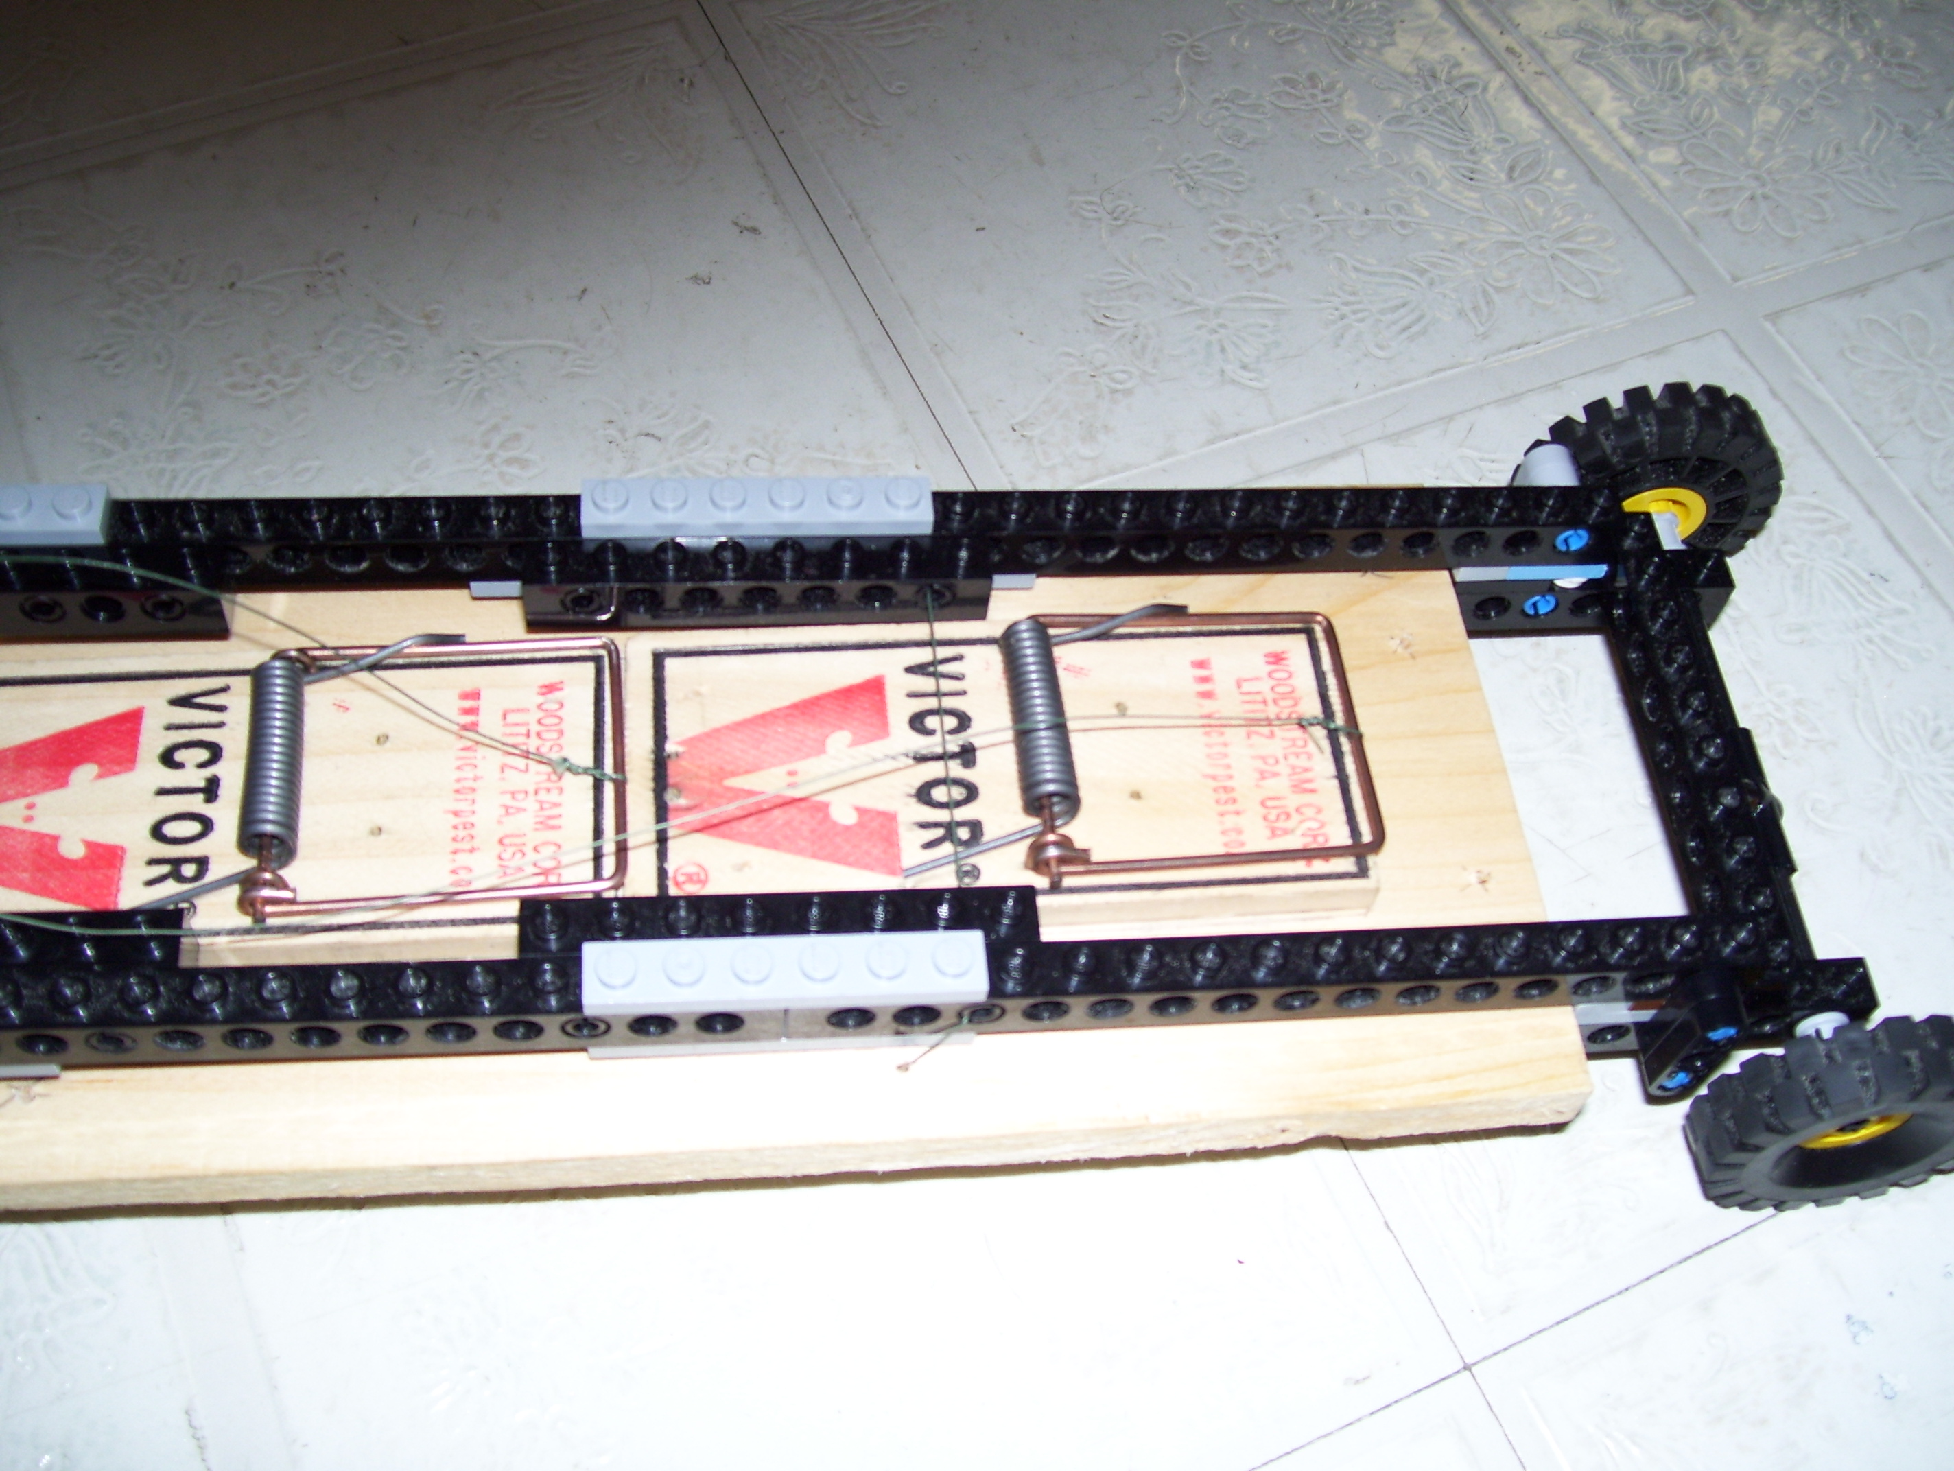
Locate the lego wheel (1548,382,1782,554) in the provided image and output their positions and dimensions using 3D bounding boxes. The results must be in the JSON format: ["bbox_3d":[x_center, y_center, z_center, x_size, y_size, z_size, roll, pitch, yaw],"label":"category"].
[{"bbox_3d":[0.108,-0.039,0.331,0.043,0.043,0.013,-4,56,-6],"label":"lego wheel"}]

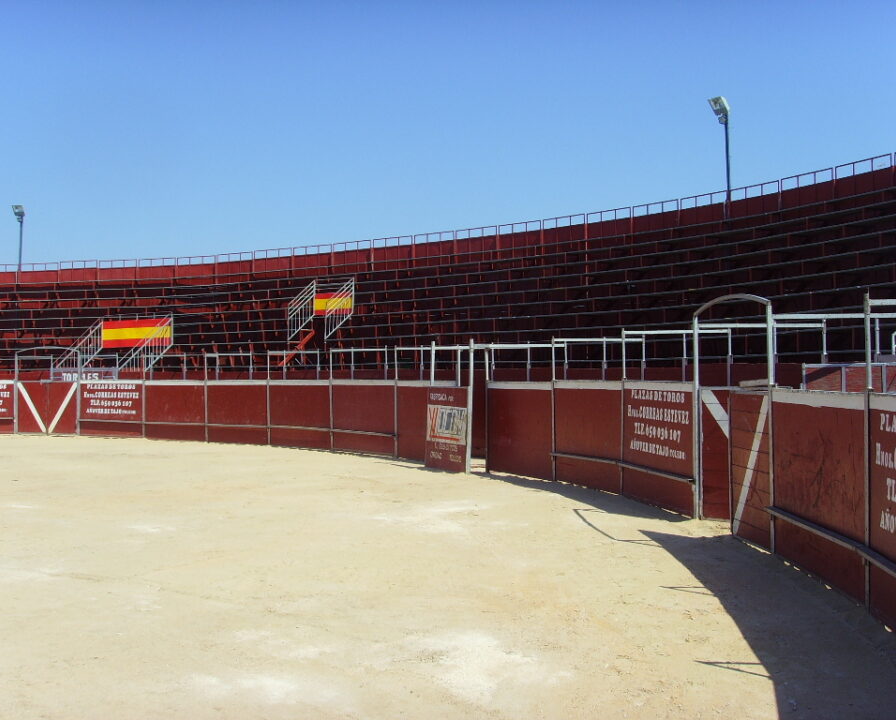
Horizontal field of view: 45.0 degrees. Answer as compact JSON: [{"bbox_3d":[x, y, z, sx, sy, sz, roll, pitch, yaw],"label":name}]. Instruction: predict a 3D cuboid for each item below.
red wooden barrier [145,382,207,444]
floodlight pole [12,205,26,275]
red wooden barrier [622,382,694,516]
[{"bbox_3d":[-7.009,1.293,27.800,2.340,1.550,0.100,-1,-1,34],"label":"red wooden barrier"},{"bbox_3d":[-15.556,-4.380,39.152,0.420,2.550,0.340,-1,-1,9],"label":"floodlight pole"},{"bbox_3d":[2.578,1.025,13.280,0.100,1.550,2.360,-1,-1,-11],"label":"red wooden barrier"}]

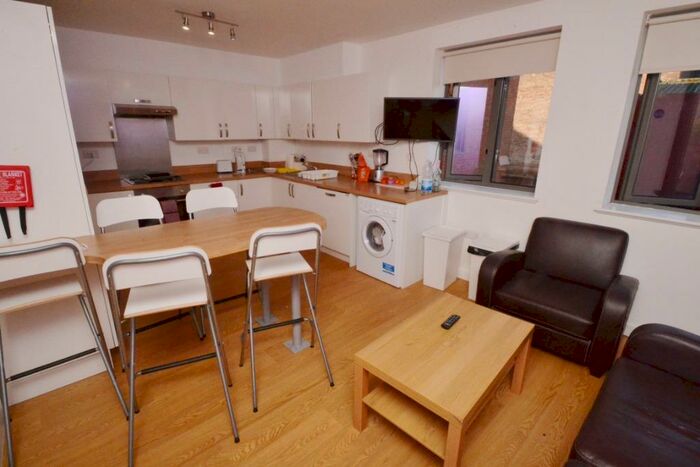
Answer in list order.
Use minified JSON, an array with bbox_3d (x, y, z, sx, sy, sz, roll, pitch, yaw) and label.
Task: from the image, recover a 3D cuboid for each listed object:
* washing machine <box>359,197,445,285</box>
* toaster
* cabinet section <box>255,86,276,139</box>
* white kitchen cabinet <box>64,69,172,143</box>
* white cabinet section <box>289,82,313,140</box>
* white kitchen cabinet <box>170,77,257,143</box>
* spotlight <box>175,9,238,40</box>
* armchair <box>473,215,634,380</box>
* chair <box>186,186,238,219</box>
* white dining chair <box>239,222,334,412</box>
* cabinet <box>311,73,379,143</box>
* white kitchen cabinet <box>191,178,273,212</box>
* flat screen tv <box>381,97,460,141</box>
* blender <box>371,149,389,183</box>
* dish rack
[{"bbox_3d":[0.508,0.019,3.349,0.580,0.840,0.600,-14,23,-39],"label":"washing machine"},{"bbox_3d":[-1.851,-0.981,4.581,0.215,0.180,0.165,-13,22,-37],"label":"toaster"},{"bbox_3d":[-1.330,-1.762,4.641,0.320,0.720,0.324,17,23,41],"label":"cabinet section"},{"bbox_3d":[-2.669,-1.447,3.610,0.330,0.720,1.030,17,24,42],"label":"white kitchen cabinet"},{"bbox_3d":[-0.564,-1.664,4.366,0.510,0.720,0.320,17,23,41],"label":"white cabinet section"},{"bbox_3d":[-1.859,-1.630,4.185,1.060,0.720,0.340,-14,23,-39],"label":"white kitchen cabinet"},{"bbox_3d":[-1.256,-1.858,2.764,0.550,0.180,0.100,-14,23,-39],"label":"spotlight"},{"bbox_3d":[1.590,0.376,2.427,0.880,0.850,0.700,17,24,42],"label":"armchair"},{"bbox_3d":[-0.993,0.197,2.439,0.480,1.020,0.480,-12,21,-35],"label":"chair"},{"bbox_3d":[-0.388,0.404,1.802,0.480,1.020,0.480,-7,19,-24],"label":"white dining chair"},{"bbox_3d":[-0.008,-1.473,3.726,0.340,0.720,1.050,-14,23,-39],"label":"cabinet"},{"bbox_3d":[-1.743,-0.371,4.504,1.060,0.850,0.600,-14,23,-39],"label":"white kitchen cabinet"},{"bbox_3d":[0.696,-1.128,3.093,0.730,0.410,0.060,1,17,1],"label":"flat screen tv"},{"bbox_3d":[0.344,-0.778,3.633,0.170,0.390,0.160,5,18,14],"label":"blender"},{"bbox_3d":[-0.437,-0.817,4.279,0.380,0.120,0.430,17,24,42],"label":"dish rack"}]

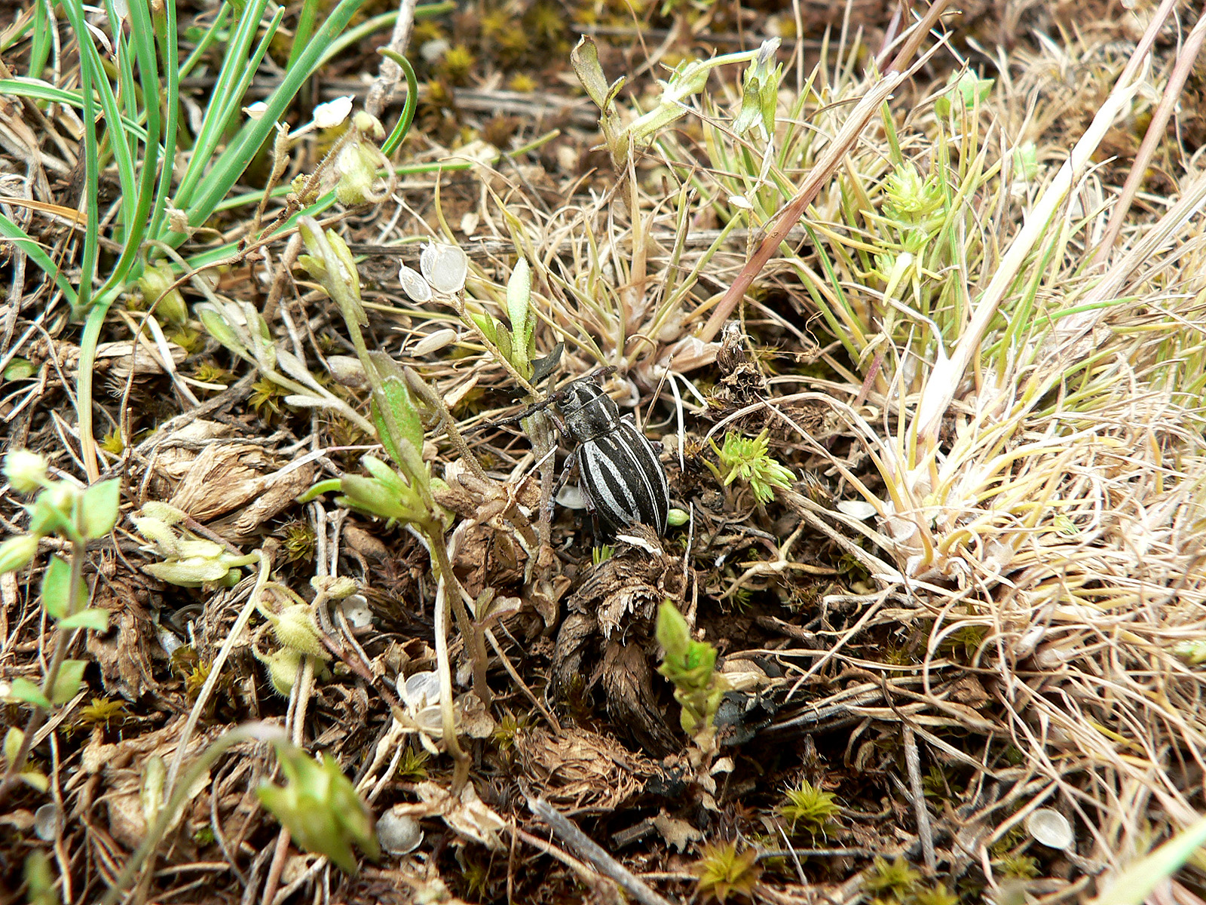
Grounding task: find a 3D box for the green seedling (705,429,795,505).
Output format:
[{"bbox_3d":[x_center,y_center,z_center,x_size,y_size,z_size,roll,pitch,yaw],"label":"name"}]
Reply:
[{"bbox_3d":[0.011,0.001,0.092,0.007,0.005,0.005,0,42,0],"label":"green seedling"}]

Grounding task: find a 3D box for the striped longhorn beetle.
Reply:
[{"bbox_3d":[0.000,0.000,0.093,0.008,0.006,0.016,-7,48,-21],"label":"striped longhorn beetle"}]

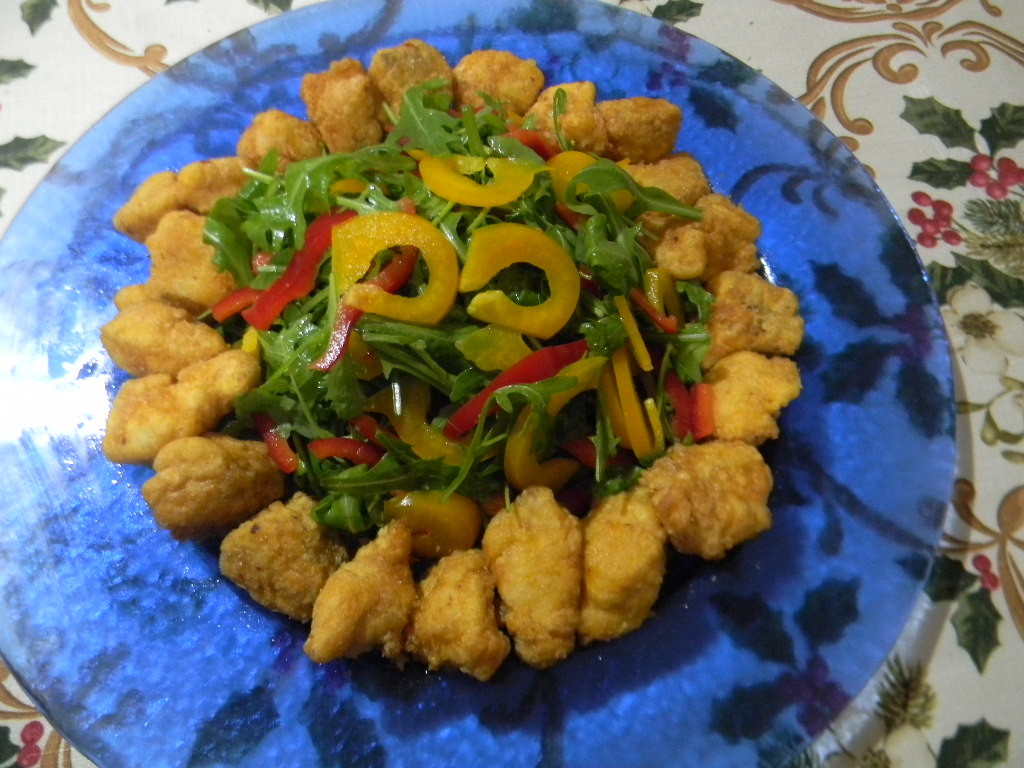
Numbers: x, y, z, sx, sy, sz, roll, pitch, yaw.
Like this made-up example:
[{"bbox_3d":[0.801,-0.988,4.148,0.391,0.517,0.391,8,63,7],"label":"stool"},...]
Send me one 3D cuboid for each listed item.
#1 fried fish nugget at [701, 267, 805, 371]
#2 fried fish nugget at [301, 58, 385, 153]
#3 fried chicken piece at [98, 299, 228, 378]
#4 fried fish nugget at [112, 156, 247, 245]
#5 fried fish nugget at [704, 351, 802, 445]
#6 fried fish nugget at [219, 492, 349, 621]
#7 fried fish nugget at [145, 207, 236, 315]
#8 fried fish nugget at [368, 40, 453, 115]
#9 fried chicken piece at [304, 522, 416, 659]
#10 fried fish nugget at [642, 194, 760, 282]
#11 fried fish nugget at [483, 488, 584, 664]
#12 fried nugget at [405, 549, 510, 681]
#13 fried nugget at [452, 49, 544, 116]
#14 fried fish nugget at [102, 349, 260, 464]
[{"bbox_3d":[0.091,-0.025,0.314,0.036,0.027,0.033,-4,64,-2],"label":"fried fish nugget"},{"bbox_3d":[-0.076,-0.126,0.375,0.035,0.030,0.038,-11,65,-7],"label":"fried fish nugget"},{"bbox_3d":[-0.133,-0.017,0.316,0.044,0.025,0.026,13,64,6],"label":"fried chicken piece"},{"bbox_3d":[-0.135,-0.075,0.340,0.056,0.022,0.020,-23,66,-11],"label":"fried fish nugget"},{"bbox_3d":[0.089,0.005,0.308,0.035,0.027,0.034,0,63,-1],"label":"fried fish nugget"},{"bbox_3d":[-0.076,0.058,0.279,0.039,0.029,0.036,37,69,16],"label":"fried fish nugget"},{"bbox_3d":[-0.124,-0.048,0.324,0.032,0.026,0.038,7,64,3],"label":"fried fish nugget"},{"bbox_3d":[-0.045,-0.138,0.378,0.036,0.028,0.035,-9,64,-5],"label":"fried fish nugget"},{"bbox_3d":[-0.047,0.071,0.273,0.030,0.025,0.048,20,65,9],"label":"fried chicken piece"},{"bbox_3d":[0.077,-0.058,0.330,0.043,0.028,0.031,-13,65,-7],"label":"fried fish nugget"},{"bbox_3d":[0.007,0.062,0.270,0.032,0.029,0.057,-2,64,-1],"label":"fried fish nugget"},{"bbox_3d":[-0.017,0.076,0.271,0.032,0.025,0.040,4,63,1],"label":"fried nugget"},{"bbox_3d":[-0.006,-0.130,0.365,0.040,0.027,0.032,1,64,0],"label":"fried nugget"},{"bbox_3d":[-0.123,0.009,0.309,0.057,0.026,0.030,-32,69,-16],"label":"fried fish nugget"}]

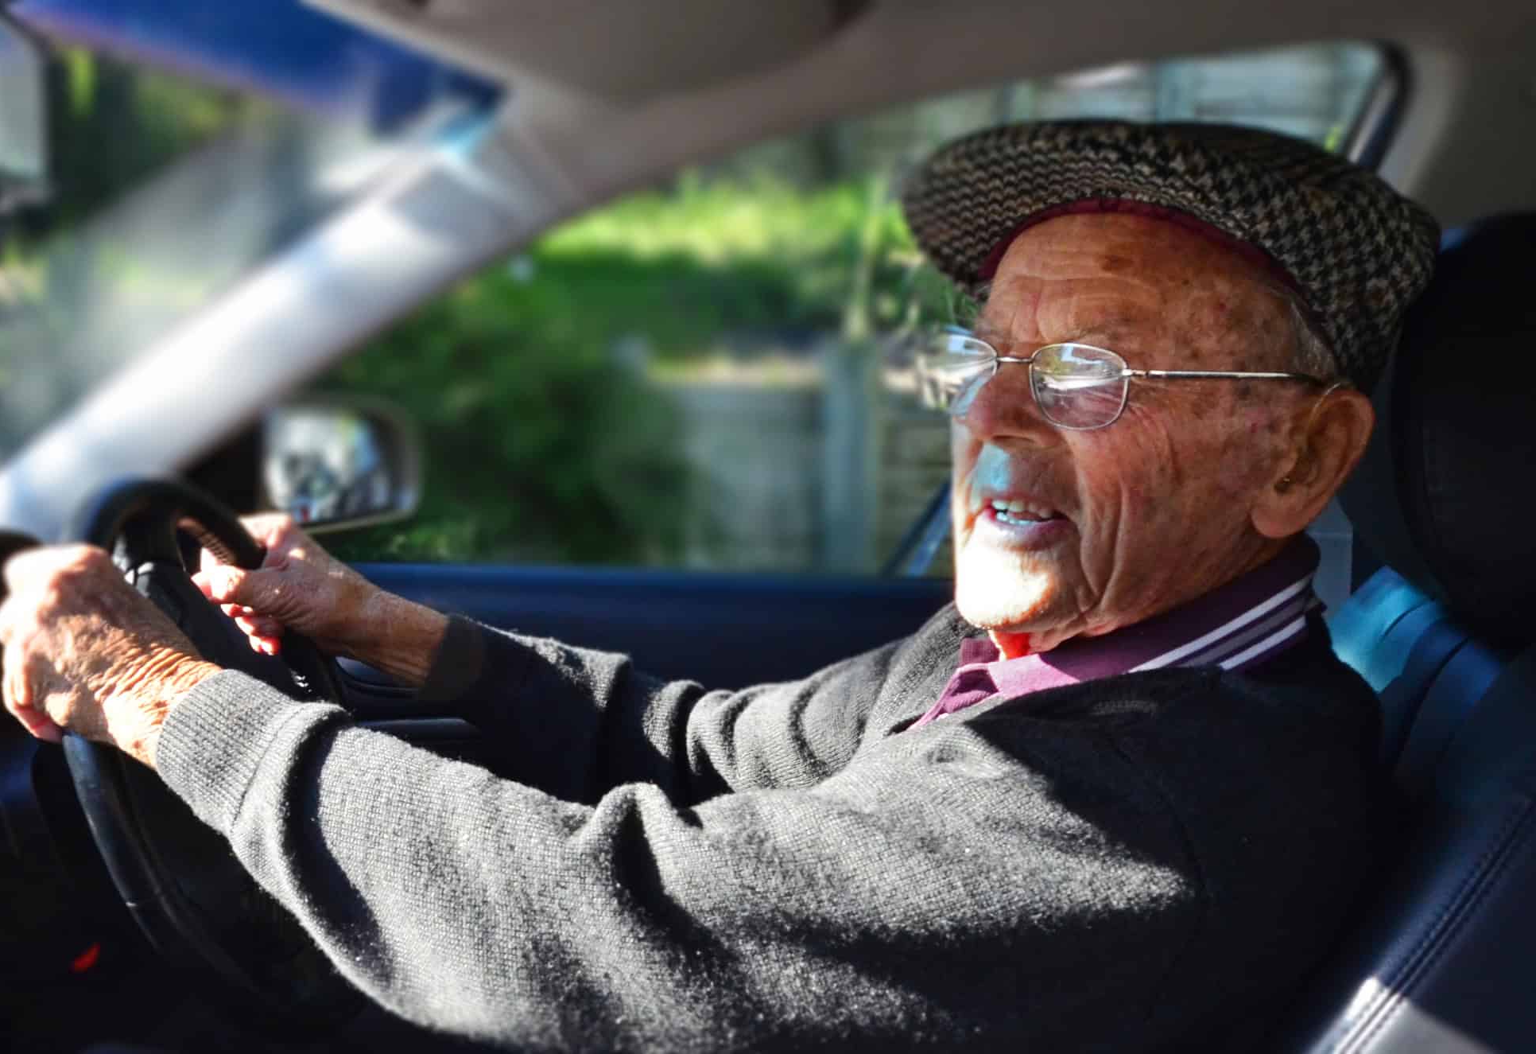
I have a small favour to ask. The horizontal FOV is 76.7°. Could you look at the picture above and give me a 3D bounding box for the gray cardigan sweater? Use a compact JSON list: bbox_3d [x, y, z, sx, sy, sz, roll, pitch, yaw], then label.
[{"bbox_3d":[0.020,0.295,0.630,0.670,0.520,0.520,0,4,-5],"label":"gray cardigan sweater"}]

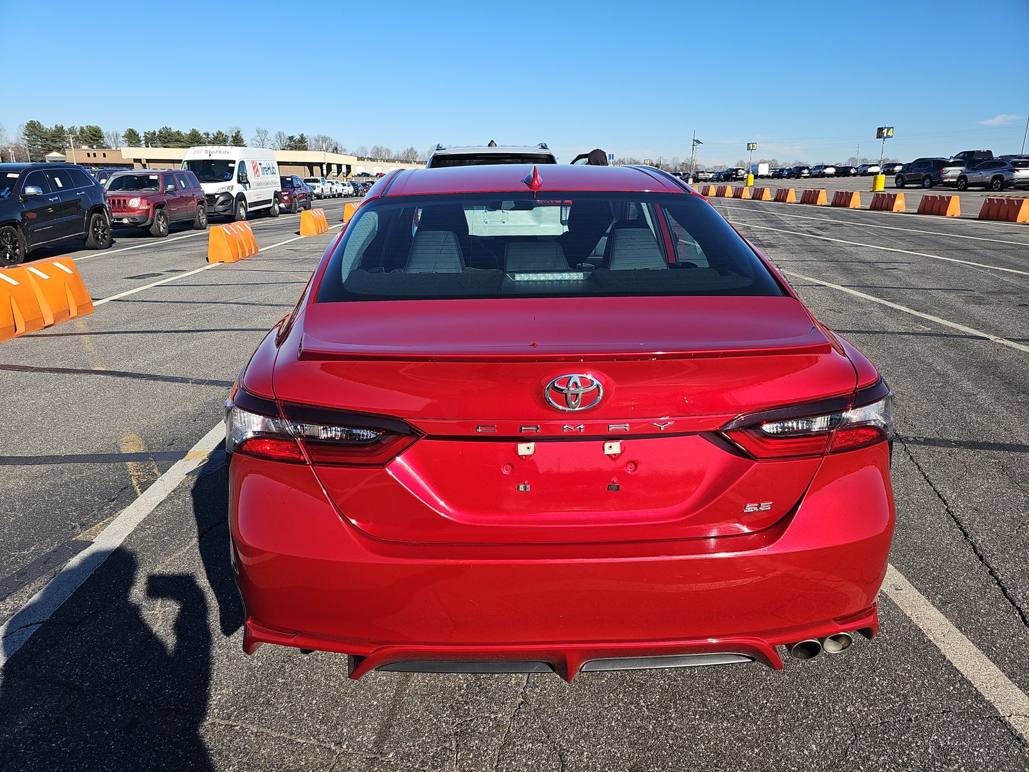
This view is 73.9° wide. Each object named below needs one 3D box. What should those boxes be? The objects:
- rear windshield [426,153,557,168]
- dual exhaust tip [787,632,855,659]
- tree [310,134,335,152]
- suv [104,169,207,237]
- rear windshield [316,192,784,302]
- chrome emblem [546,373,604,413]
[{"bbox_3d":[-0.226,-2.189,7.121,1.330,0.440,0.150,-1,-5,-2],"label":"rear windshield"},{"bbox_3d":[0.779,0.645,1.799,0.165,0.080,0.140,-1,17,-2],"label":"dual exhaust tip"},{"bbox_3d":[-42.152,-49.824,150.000,5.200,10.800,5.200,0,17,0],"label":"tree"},{"bbox_3d":[-10.061,-5.046,18.770,1.760,1.670,4.410,-1,17,-2],"label":"suv"},{"bbox_3d":[0.100,-0.488,2.267,1.380,0.130,0.660,-1,44,-2],"label":"rear windshield"},{"bbox_3d":[0.124,0.013,1.434,0.125,0.085,0.018,-1,17,-1],"label":"chrome emblem"}]

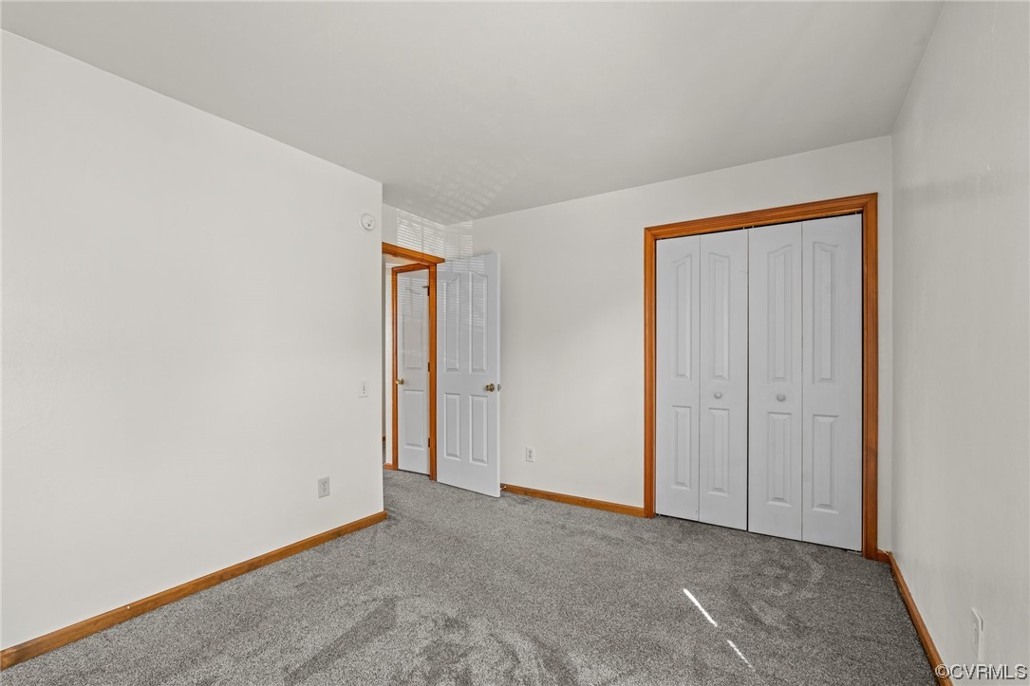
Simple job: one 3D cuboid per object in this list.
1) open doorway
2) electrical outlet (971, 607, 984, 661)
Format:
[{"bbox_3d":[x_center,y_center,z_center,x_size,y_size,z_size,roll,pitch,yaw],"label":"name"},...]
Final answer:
[{"bbox_3d":[-0.987,0.251,4.042,0.135,2.110,0.890,0,-1,33],"label":"open doorway"},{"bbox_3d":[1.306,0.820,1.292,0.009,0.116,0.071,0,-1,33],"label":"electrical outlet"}]

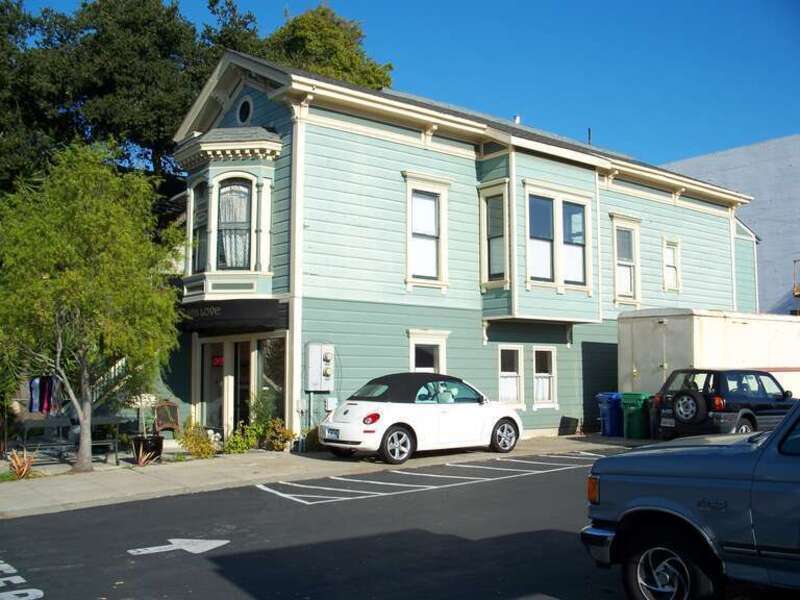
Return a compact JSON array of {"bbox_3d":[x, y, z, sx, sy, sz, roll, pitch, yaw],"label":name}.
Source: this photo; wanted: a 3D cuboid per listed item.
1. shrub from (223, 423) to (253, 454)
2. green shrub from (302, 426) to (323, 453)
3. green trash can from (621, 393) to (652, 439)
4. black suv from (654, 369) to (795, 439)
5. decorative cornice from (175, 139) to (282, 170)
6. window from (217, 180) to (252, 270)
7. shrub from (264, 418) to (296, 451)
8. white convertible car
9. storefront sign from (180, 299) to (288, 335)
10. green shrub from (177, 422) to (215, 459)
[{"bbox_3d":[-3.021,2.540,15.900,0.540,0.600,0.513,-1,-6,5],"label":"shrub"},{"bbox_3d":[-1.595,2.616,16.096,0.460,0.480,0.437,-1,-6,5],"label":"green shrub"},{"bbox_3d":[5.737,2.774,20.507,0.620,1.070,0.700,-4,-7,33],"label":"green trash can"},{"bbox_3d":[7.506,2.378,18.957,4.120,1.660,1.700,4,-7,-40],"label":"black suv"},{"bbox_3d":[-3.851,-2.879,17.911,1.300,0.428,3.050,4,-7,-39],"label":"decorative cornice"},{"bbox_3d":[-3.303,-1.492,17.159,0.730,1.818,0.150,-1,-6,5],"label":"window"},{"bbox_3d":[-2.323,2.569,16.214,0.560,0.600,0.532,-1,-6,5],"label":"shrub"},{"bbox_3d":[0.456,2.058,15.440,4.130,1.500,1.730,4,-7,-39],"label":"white convertible car"},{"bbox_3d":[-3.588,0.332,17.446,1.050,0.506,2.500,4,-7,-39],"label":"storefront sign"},{"bbox_3d":[-3.613,2.441,15.224,0.680,0.670,0.646,-1,-6,5],"label":"green shrub"}]

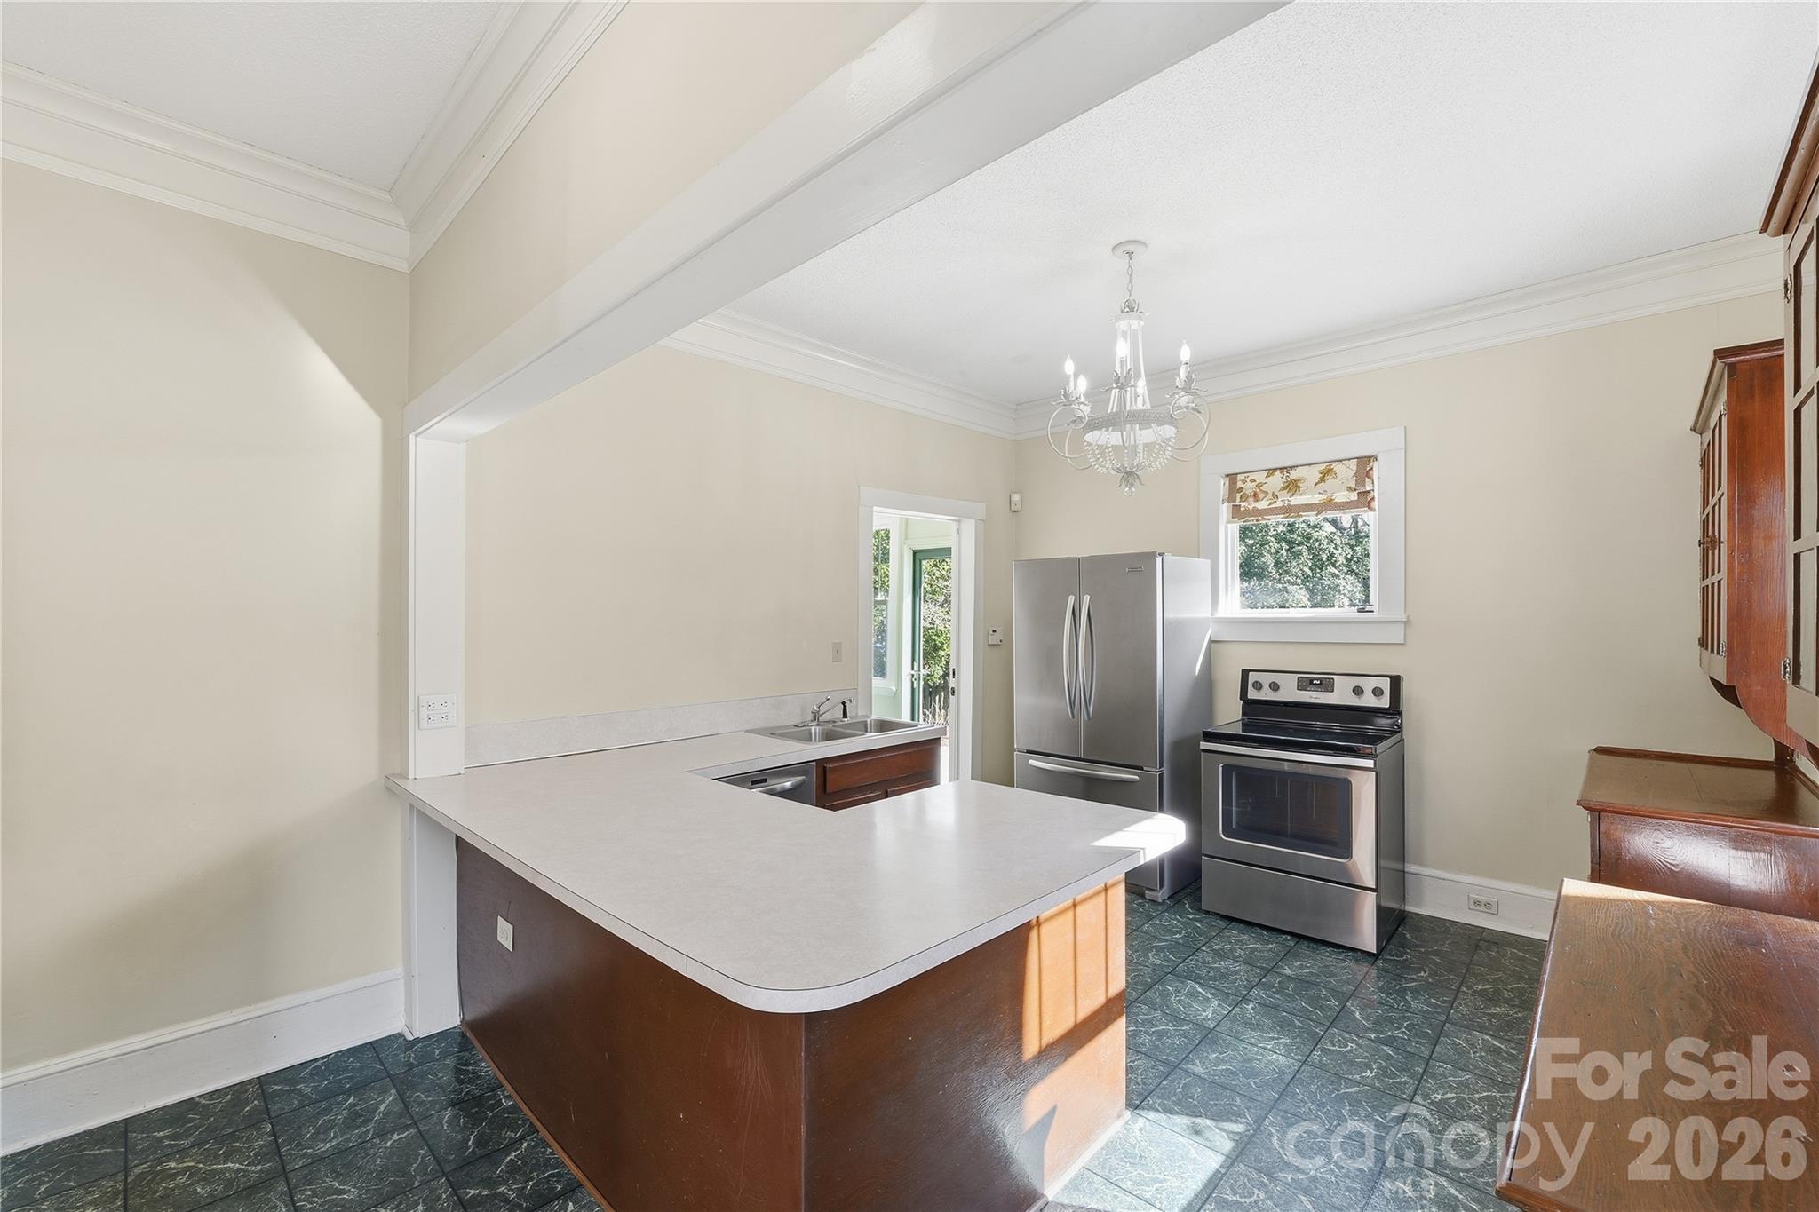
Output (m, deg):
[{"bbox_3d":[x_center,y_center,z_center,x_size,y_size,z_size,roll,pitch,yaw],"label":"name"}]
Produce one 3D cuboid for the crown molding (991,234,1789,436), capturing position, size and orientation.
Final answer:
[{"bbox_3d":[2.110,-1.349,4.025,3.710,0.205,0.100,0,-1,44],"label":"crown molding"}]

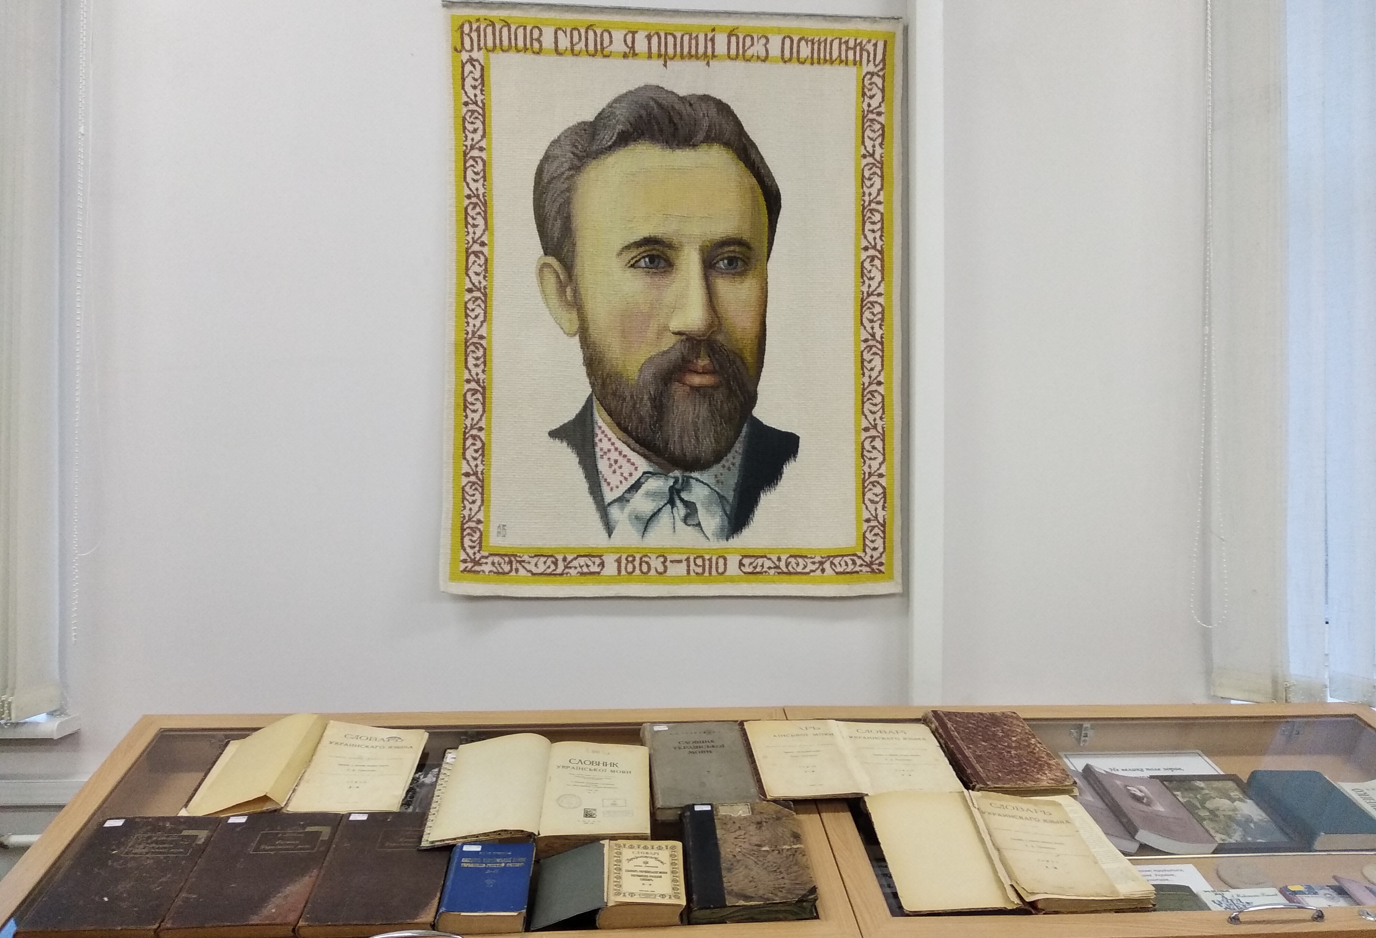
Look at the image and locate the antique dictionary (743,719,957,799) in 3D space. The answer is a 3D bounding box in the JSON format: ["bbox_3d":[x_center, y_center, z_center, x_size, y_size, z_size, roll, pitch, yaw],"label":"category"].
[{"bbox_3d":[0.287,0.526,1.841,0.354,0.034,0.250,1,15,-5],"label":"antique dictionary"}]

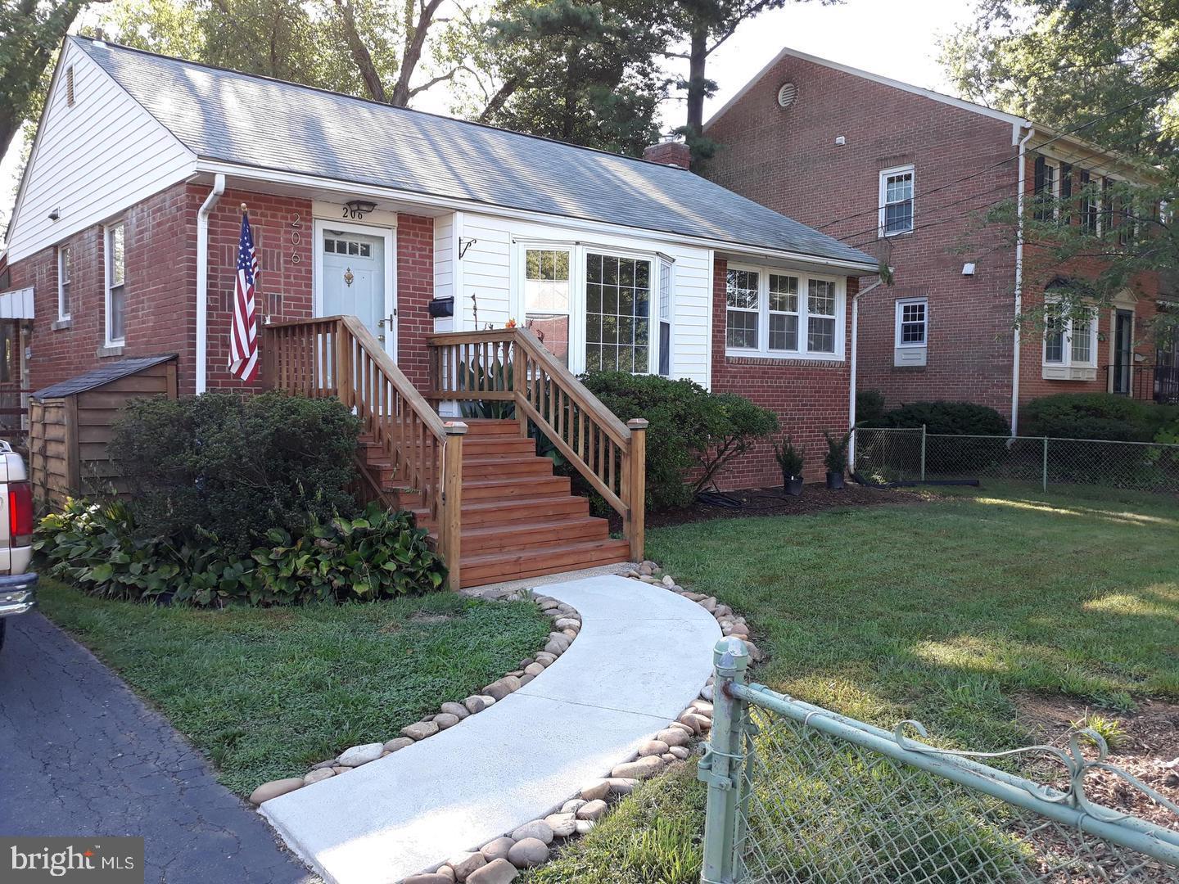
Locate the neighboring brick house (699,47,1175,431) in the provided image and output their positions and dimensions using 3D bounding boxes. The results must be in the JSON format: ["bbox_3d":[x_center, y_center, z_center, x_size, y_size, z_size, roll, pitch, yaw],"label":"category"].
[{"bbox_3d":[7.676,-5.021,26.094,7.700,9.550,12.400,-2,4,-40],"label":"neighboring brick house"}]

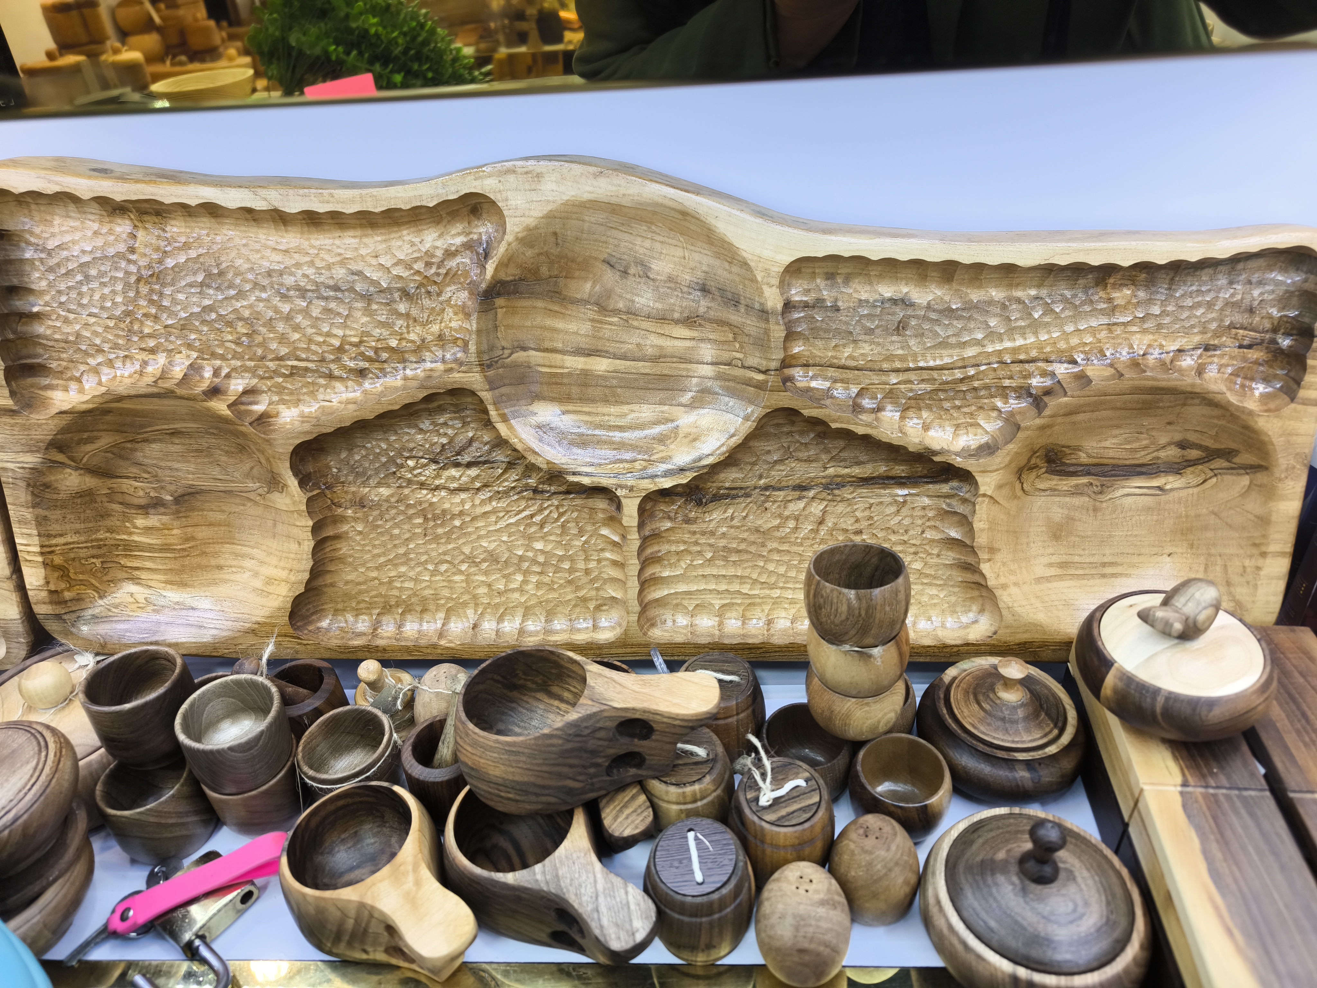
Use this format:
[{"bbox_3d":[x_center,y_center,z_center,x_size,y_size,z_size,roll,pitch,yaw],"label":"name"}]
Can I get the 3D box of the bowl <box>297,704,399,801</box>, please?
[{"bbox_3d":[-0.193,0.177,0.582,0.056,0.060,0.056,-1,35,3],"label":"bowl"}]

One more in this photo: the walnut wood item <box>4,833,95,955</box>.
[{"bbox_3d":[-0.413,0.243,0.568,0.119,0.052,0.119,-1,33,3],"label":"walnut wood item"}]

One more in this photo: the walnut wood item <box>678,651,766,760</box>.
[{"bbox_3d":[0.043,0.155,0.657,0.067,0.062,0.067,-1,33,3],"label":"walnut wood item"}]

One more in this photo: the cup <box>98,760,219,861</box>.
[{"bbox_3d":[-0.328,0.208,0.604,0.063,0.065,0.063,-1,33,3],"label":"cup"}]

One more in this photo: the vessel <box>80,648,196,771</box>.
[{"bbox_3d":[-0.308,0.134,0.552,0.054,0.060,0.054,-1,31,1],"label":"vessel"}]

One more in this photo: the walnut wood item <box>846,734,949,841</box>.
[{"bbox_3d":[0.148,0.183,0.561,0.061,0.045,0.061,-1,35,3],"label":"walnut wood item"}]

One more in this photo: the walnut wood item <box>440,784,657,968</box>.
[{"bbox_3d":[-0.055,0.216,0.501,0.129,0.077,0.076,23,42,32],"label":"walnut wood item"}]

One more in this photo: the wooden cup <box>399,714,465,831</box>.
[{"bbox_3d":[-0.127,0.178,0.573,0.055,0.062,0.055,-1,35,3],"label":"wooden cup"}]

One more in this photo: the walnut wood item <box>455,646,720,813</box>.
[{"bbox_3d":[-0.039,0.144,0.540,0.154,0.073,0.087,-3,30,8],"label":"walnut wood item"}]

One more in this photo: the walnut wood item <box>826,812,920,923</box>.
[{"bbox_3d":[0.128,0.220,0.541,0.052,0.072,0.052,-1,33,3],"label":"walnut wood item"}]

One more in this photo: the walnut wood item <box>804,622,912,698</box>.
[{"bbox_3d":[0.126,0.102,0.575,0.065,0.052,0.065,-1,33,3],"label":"walnut wood item"}]

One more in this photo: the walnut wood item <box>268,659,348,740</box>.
[{"bbox_3d":[-0.237,0.152,0.621,0.057,0.060,0.057,-1,35,3],"label":"walnut wood item"}]

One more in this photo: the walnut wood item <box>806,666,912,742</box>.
[{"bbox_3d":[0.123,0.124,0.572,0.061,0.045,0.061,-1,35,3],"label":"walnut wood item"}]

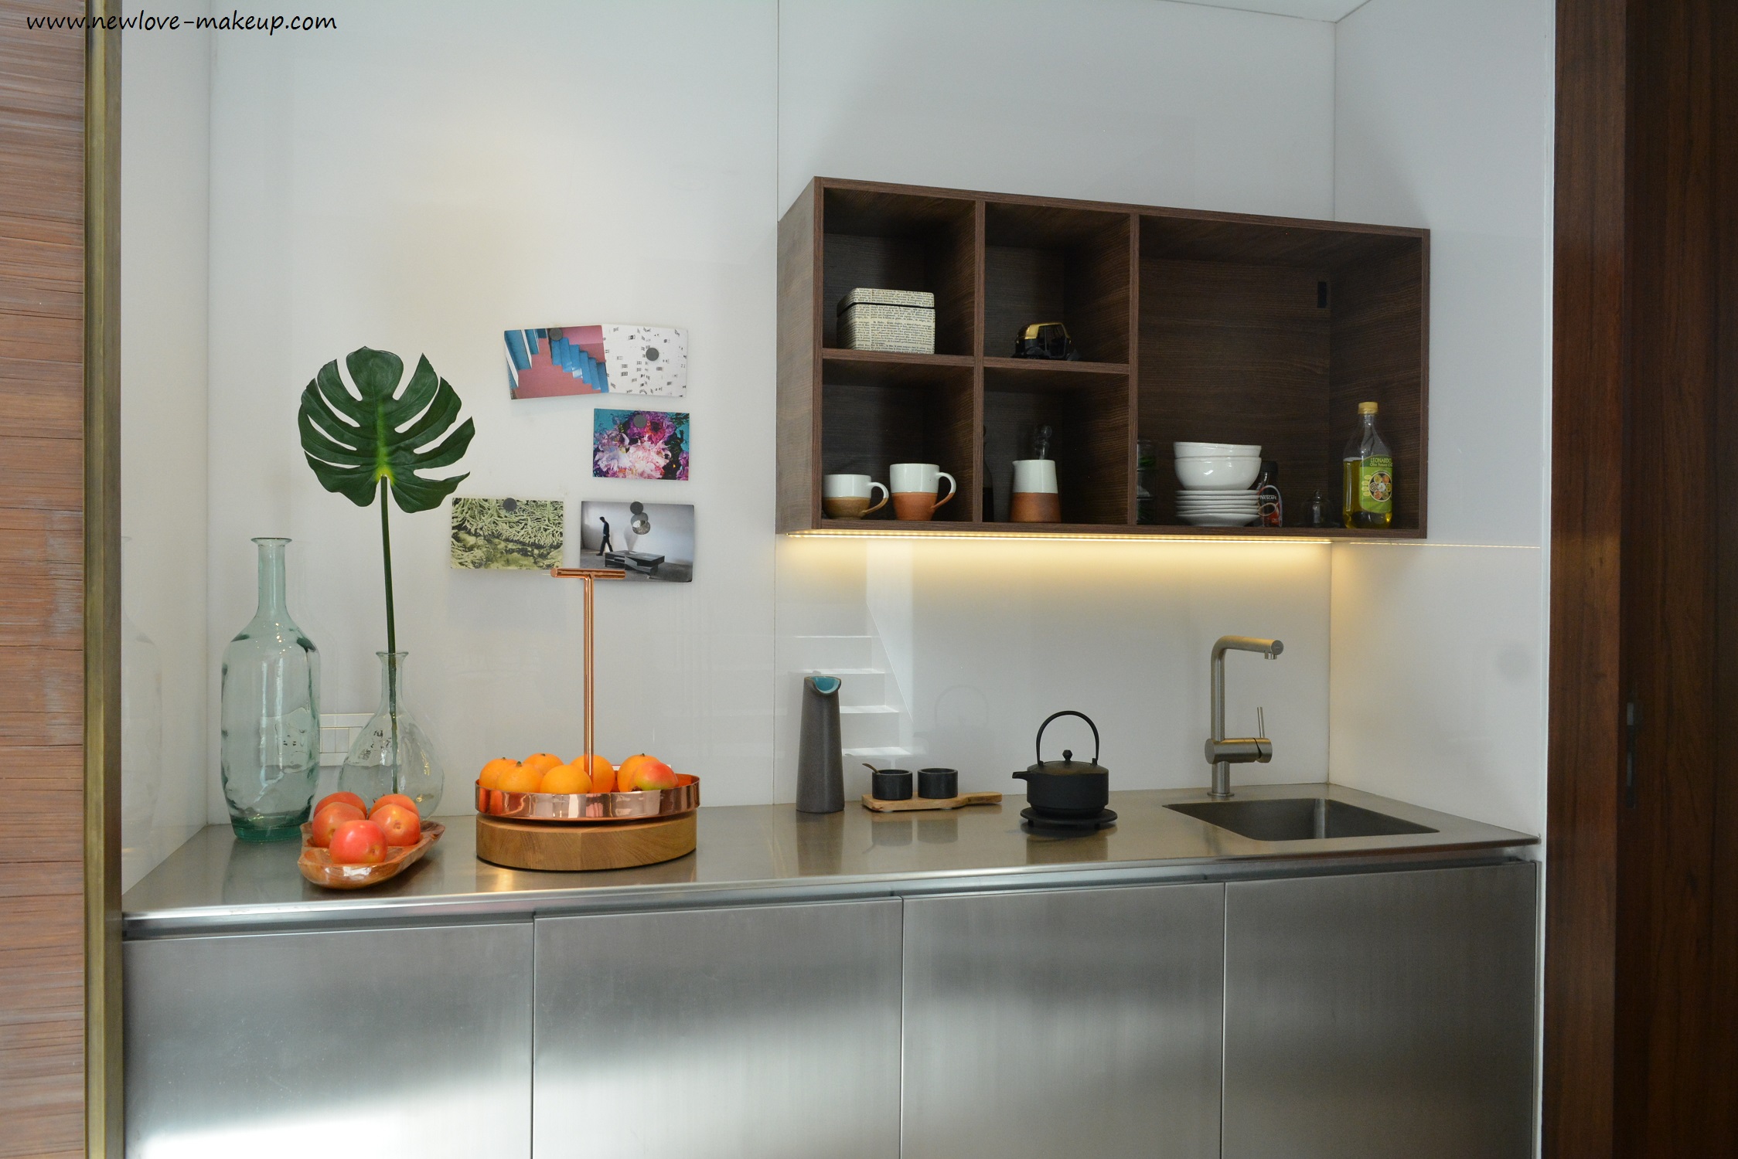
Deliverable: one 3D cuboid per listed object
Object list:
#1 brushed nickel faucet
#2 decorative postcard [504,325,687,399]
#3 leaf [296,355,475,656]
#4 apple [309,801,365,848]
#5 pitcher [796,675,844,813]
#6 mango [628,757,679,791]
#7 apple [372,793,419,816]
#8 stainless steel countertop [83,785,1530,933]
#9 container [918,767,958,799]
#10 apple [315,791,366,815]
[{"bbox_3d":[0.787,0.278,2.583,0.152,0.327,0.245,0,0,-15],"label":"brushed nickel faucet"},{"bbox_3d":[-0.504,-0.401,2.421,0.333,0.142,0.012,0,0,-15],"label":"decorative postcard"},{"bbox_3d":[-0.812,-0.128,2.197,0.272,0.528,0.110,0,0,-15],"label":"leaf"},{"bbox_3d":[-0.800,0.374,1.969,0.082,0.075,0.082,0,0,-15],"label":"apple"},{"bbox_3d":[-0.093,0.311,2.480,0.090,0.248,0.090,0,0,0],"label":"pitcher"},{"bbox_3d":[-0.336,0.321,2.039,0.077,0.070,0.080,0,0,-15],"label":"mango"},{"bbox_3d":[-0.741,0.374,2.042,0.081,0.074,0.081,0,0,-15],"label":"apple"},{"bbox_3d":[0.001,0.451,2.250,2.214,0.030,0.603,0,0,-15],"label":"stainless steel countertop"},{"bbox_3d":[0.133,0.391,2.506,0.076,0.047,0.076,0,0,0],"label":"container"},{"bbox_3d":[-0.848,0.377,2.090,0.081,0.070,0.079,0,0,-15],"label":"apple"}]

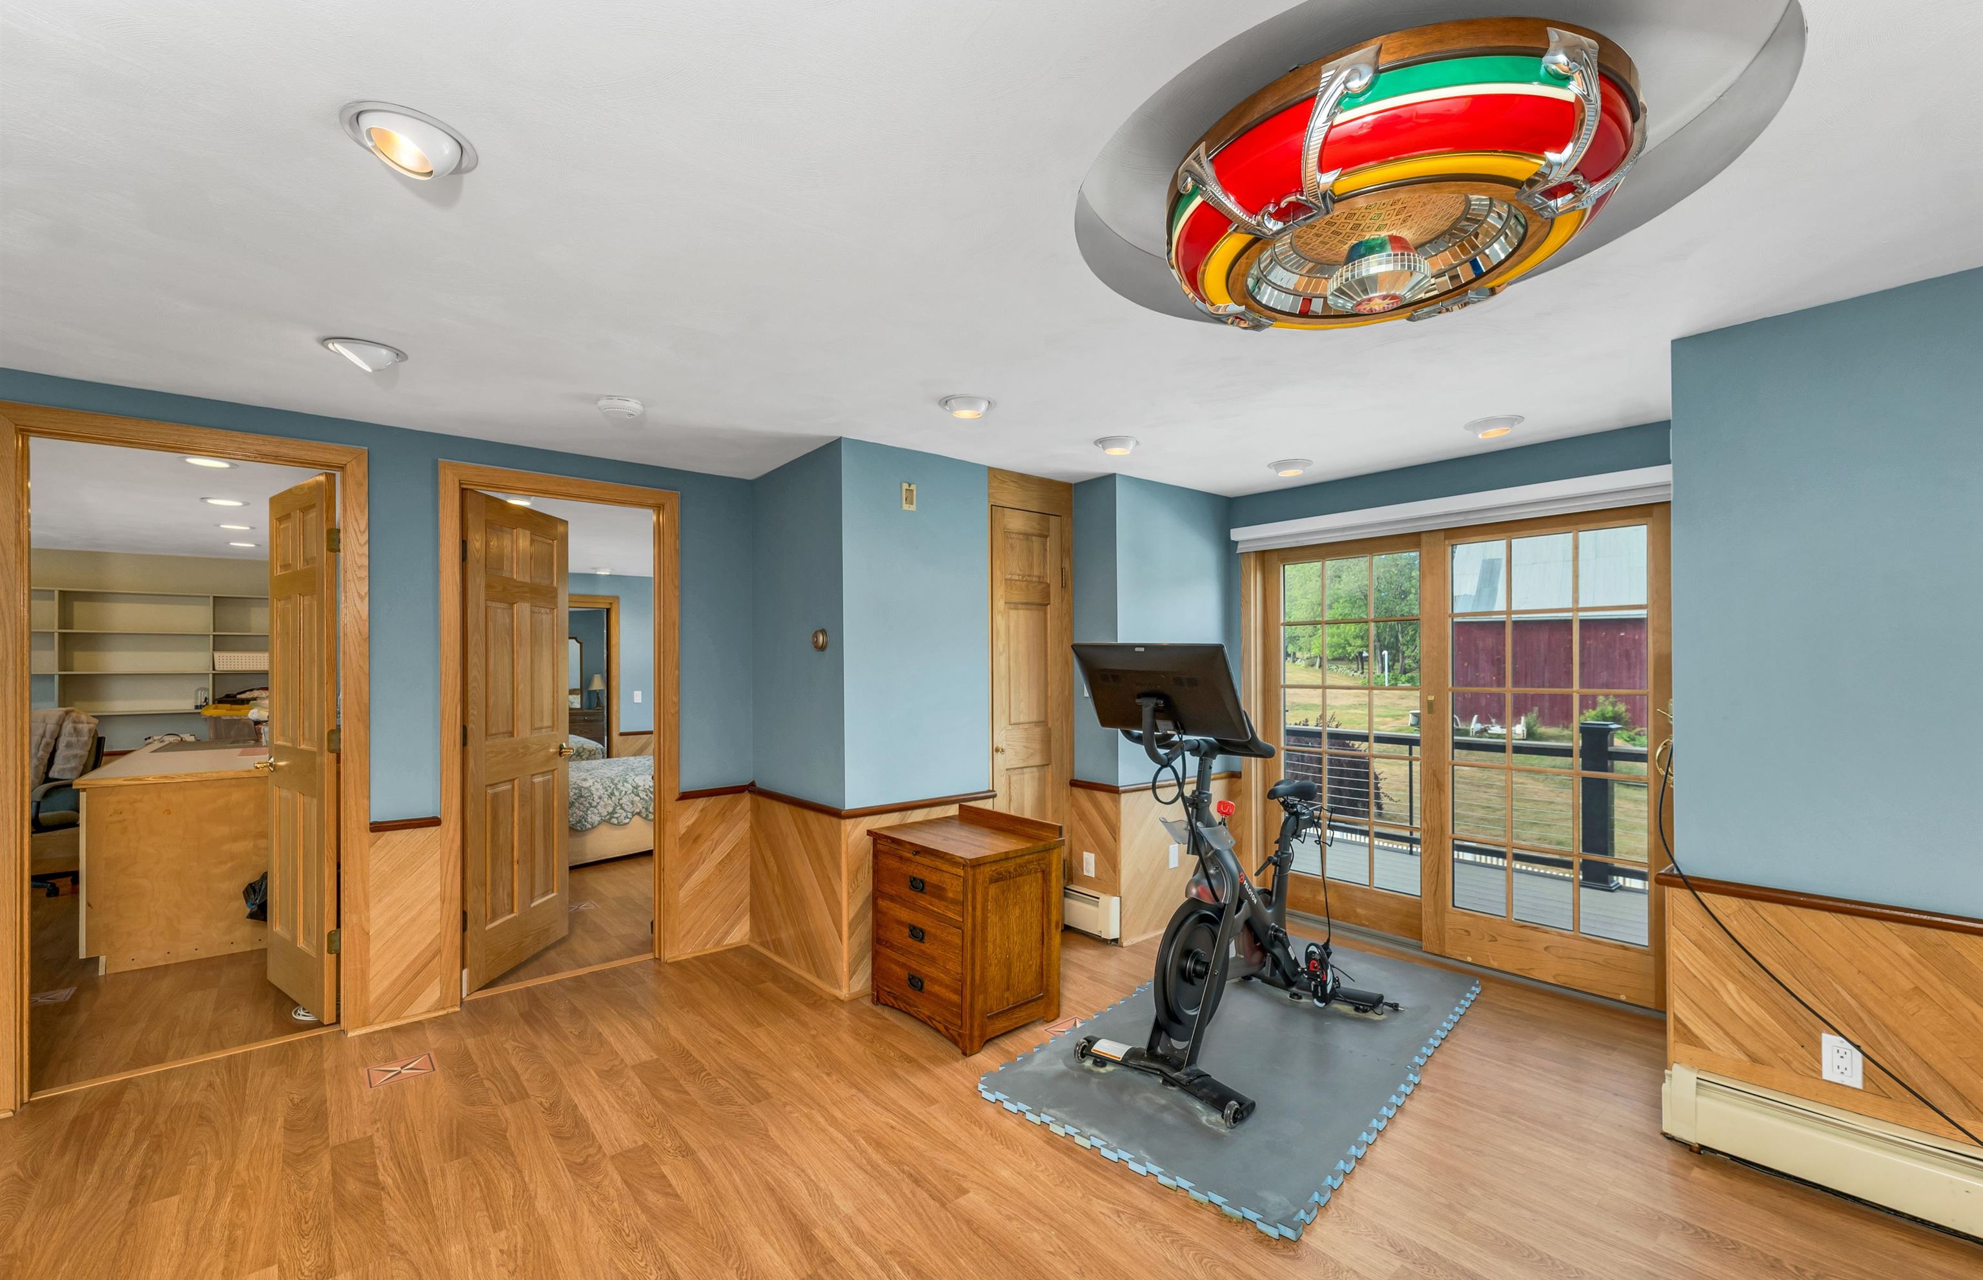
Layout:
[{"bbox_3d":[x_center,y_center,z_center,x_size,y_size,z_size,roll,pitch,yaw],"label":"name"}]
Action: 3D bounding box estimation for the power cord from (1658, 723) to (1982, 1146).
[{"bbox_3d":[2.180,0.742,2.081,0.220,0.927,0.584,0,-1,-43],"label":"power cord"}]

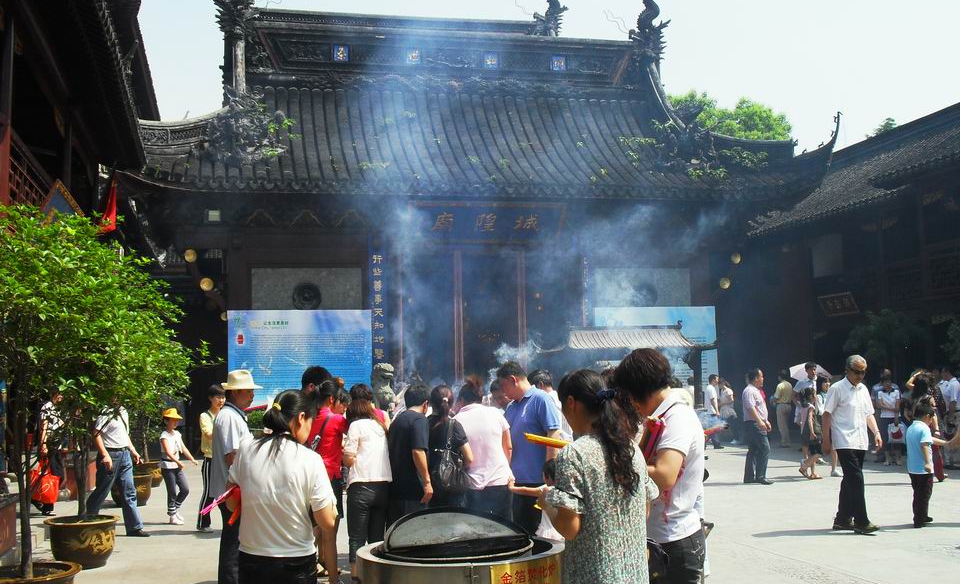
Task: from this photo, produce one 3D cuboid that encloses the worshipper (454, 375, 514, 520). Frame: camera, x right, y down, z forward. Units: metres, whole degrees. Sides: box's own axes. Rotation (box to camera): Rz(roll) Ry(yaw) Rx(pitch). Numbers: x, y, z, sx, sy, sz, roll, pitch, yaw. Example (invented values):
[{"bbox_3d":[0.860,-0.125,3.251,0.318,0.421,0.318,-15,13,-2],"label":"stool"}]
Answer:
[{"bbox_3d":[0.035,1.446,7.550,0.470,1.620,0.400,-1,-6,0],"label":"worshipper"}]

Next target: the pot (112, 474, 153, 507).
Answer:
[{"bbox_3d":[-4.769,2.730,13.300,0.550,0.400,0.550,-1,-6,0],"label":"pot"}]

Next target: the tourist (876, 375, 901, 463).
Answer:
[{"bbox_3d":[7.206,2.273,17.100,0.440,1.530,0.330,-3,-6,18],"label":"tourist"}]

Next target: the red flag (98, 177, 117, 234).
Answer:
[{"bbox_3d":[-5.757,-1.337,15.000,0.280,0.900,0.200,1,-6,-18],"label":"red flag"}]

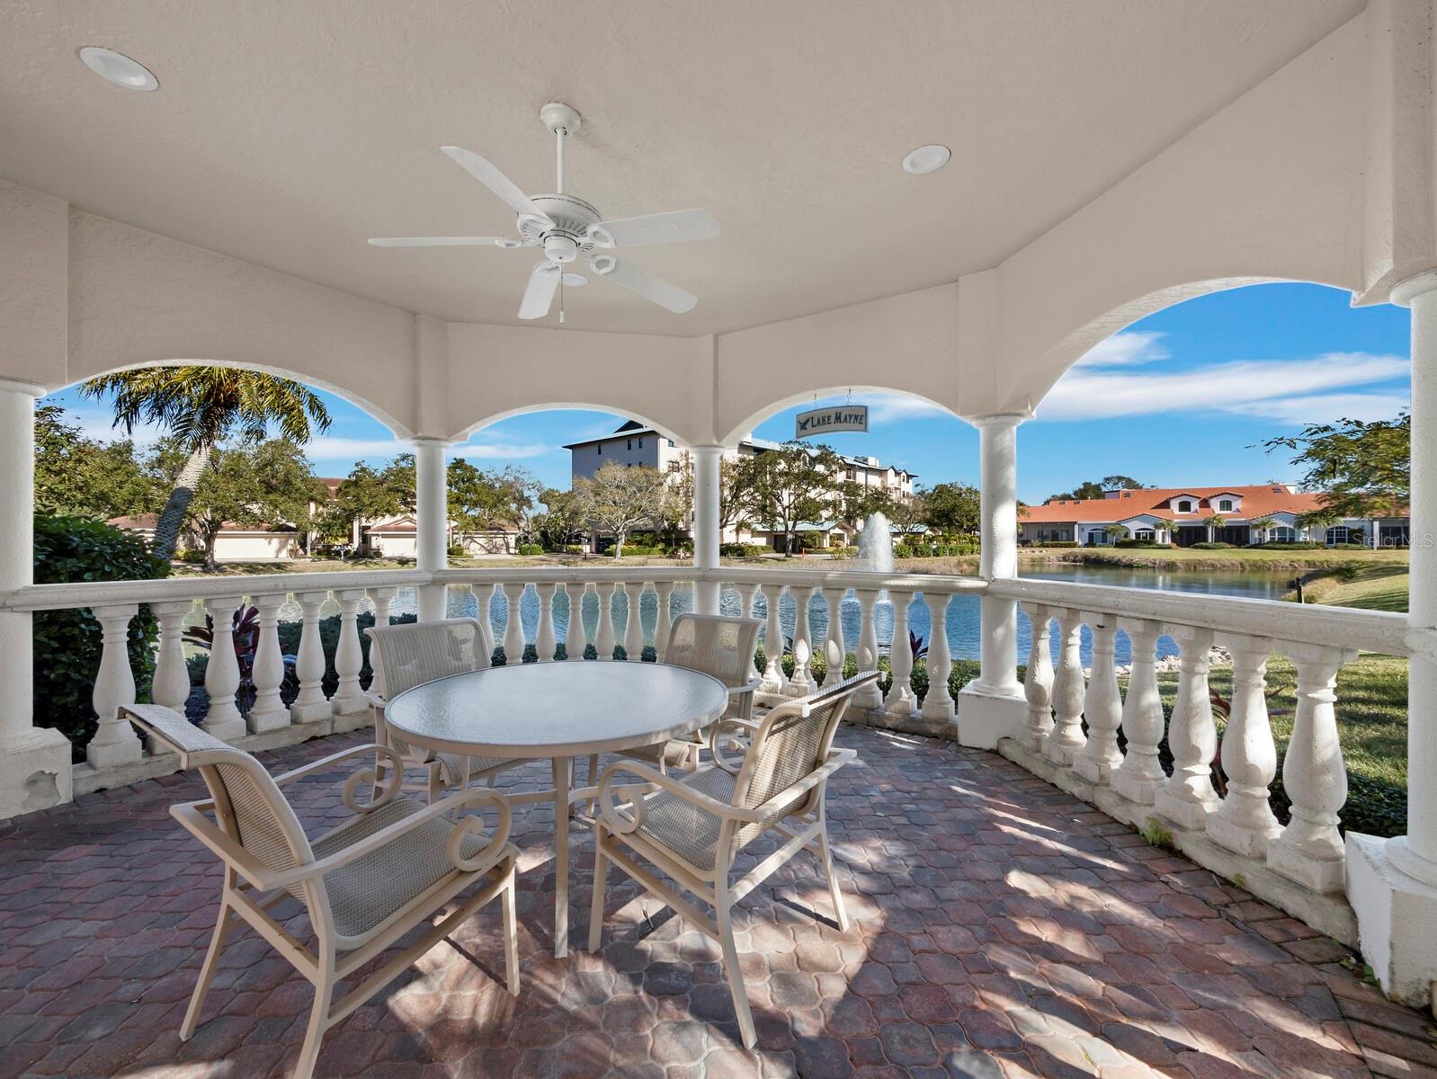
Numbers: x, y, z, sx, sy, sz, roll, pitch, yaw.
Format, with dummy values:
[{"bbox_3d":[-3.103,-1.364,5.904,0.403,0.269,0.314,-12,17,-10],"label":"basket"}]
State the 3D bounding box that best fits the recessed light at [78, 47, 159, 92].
[{"bbox_3d":[-2.108,-1.655,2.050,0.197,0.025,0.197,0,0,0],"label":"recessed light"}]

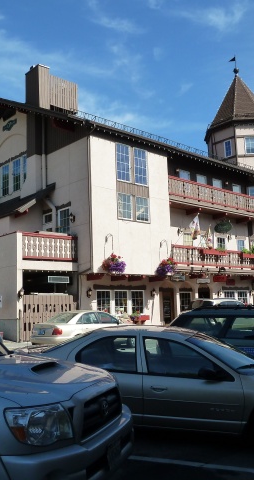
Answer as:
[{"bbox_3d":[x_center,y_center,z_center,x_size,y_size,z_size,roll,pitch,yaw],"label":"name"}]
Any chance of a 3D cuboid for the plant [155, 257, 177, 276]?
[{"bbox_3d":[2.124,1.425,24.852,1.100,1.043,1.050,-2,-8,0],"label":"plant"}]

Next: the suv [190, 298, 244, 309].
[{"bbox_3d":[5.272,3.916,23.644,4.600,1.740,1.820,6,-11,-43],"label":"suv"}]

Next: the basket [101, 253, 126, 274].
[{"bbox_3d":[-0.650,1.132,22.258,1.100,1.028,1.050,-2,-8,0],"label":"basket"}]

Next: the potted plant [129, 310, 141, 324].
[{"bbox_3d":[0.416,3.845,22.547,0.500,0.780,0.500,6,-11,-44],"label":"potted plant"}]

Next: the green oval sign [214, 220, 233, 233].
[{"bbox_3d":[6.340,-0.870,30.380,0.100,0.750,1.370,6,-11,-43],"label":"green oval sign"}]

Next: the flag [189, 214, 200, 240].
[{"bbox_3d":[3.733,-0.664,25.563,0.250,1.409,0.750,6,-11,-43],"label":"flag"}]

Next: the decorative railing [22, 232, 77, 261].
[{"bbox_3d":[-3.667,0.387,21.877,3.078,1.200,0.500,6,-11,-43],"label":"decorative railing"}]

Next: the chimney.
[{"bbox_3d":[-4.199,-8.005,26.172,2.608,2.554,1.326,6,-11,-44],"label":"chimney"}]

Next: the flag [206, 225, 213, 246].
[{"bbox_3d":[4.717,-0.171,26.267,0.200,1.300,0.460,6,-11,-44],"label":"flag"}]

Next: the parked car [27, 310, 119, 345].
[{"bbox_3d":[-1.373,3.568,18.571,4.550,1.430,1.750,6,-11,-43],"label":"parked car"}]

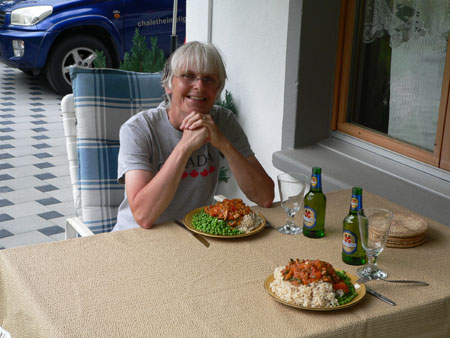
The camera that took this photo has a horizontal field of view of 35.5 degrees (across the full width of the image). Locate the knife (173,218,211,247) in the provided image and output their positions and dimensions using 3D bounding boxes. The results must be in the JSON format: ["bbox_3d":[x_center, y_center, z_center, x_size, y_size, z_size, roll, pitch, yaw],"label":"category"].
[{"bbox_3d":[-0.103,0.193,2.139,0.021,0.012,0.225,-10,22,-29],"label":"knife"}]

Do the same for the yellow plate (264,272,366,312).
[{"bbox_3d":[0.230,0.305,1.814,0.255,0.027,0.255,1,19,0],"label":"yellow plate"}]

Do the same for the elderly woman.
[{"bbox_3d":[-0.091,0.231,2.345,0.520,1.280,0.640,-8,21,-24],"label":"elderly woman"}]

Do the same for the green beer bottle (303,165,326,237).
[{"bbox_3d":[0.272,0.098,2.121,0.067,0.214,0.067,9,21,22],"label":"green beer bottle"}]

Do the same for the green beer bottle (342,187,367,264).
[{"bbox_3d":[0.362,0.157,1.957,0.067,0.214,0.067,9,21,22],"label":"green beer bottle"}]

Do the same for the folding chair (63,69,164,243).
[{"bbox_3d":[-0.196,0.281,2.450,0.580,1.120,0.650,-8,21,-24],"label":"folding chair"}]

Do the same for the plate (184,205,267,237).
[{"bbox_3d":[-0.003,0.167,2.201,0.255,0.027,0.255,1,19,0],"label":"plate"}]

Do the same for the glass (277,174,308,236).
[{"bbox_3d":[0.204,0.108,2.155,0.092,0.172,0.092,1,19,0],"label":"glass"}]

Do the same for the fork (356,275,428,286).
[{"bbox_3d":[0.441,0.299,1.845,0.186,0.022,0.025,2,19,5],"label":"fork"}]

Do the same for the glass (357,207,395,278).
[{"bbox_3d":[0.400,0.203,1.891,0.092,0.172,0.092,1,19,0],"label":"glass"}]

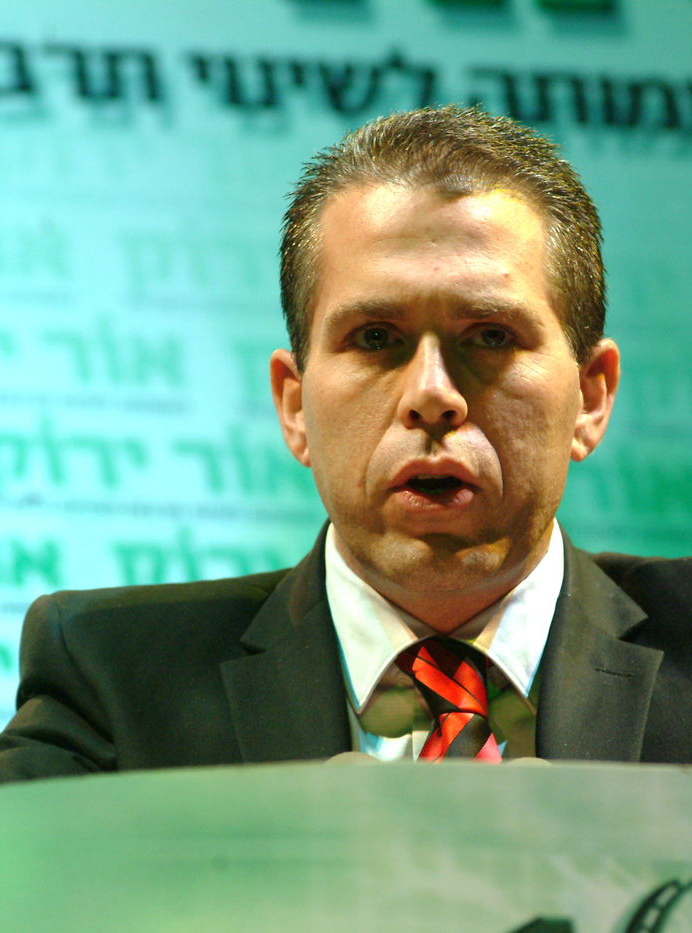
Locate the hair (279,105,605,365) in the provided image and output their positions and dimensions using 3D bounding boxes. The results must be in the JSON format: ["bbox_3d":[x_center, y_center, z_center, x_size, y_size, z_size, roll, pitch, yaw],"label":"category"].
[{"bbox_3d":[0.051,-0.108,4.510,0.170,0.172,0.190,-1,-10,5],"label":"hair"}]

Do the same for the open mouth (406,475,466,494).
[{"bbox_3d":[0.047,0.009,4.420,0.031,0.011,0.018,-1,-10,5],"label":"open mouth"}]

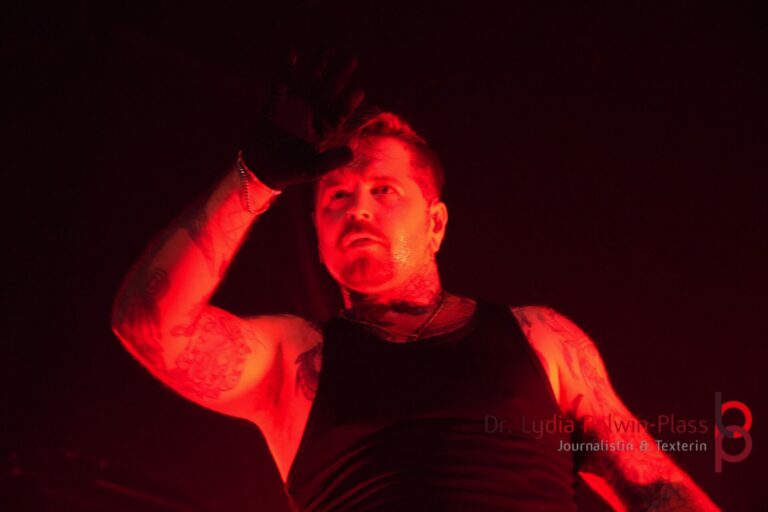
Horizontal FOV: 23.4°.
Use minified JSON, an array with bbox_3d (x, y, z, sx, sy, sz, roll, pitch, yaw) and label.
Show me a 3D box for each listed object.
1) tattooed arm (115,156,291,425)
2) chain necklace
[{"bbox_3d":[-0.241,0.043,2.470,0.250,0.330,0.250,-3,-19,8],"label":"tattooed arm"},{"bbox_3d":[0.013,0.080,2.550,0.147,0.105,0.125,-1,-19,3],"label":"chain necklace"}]

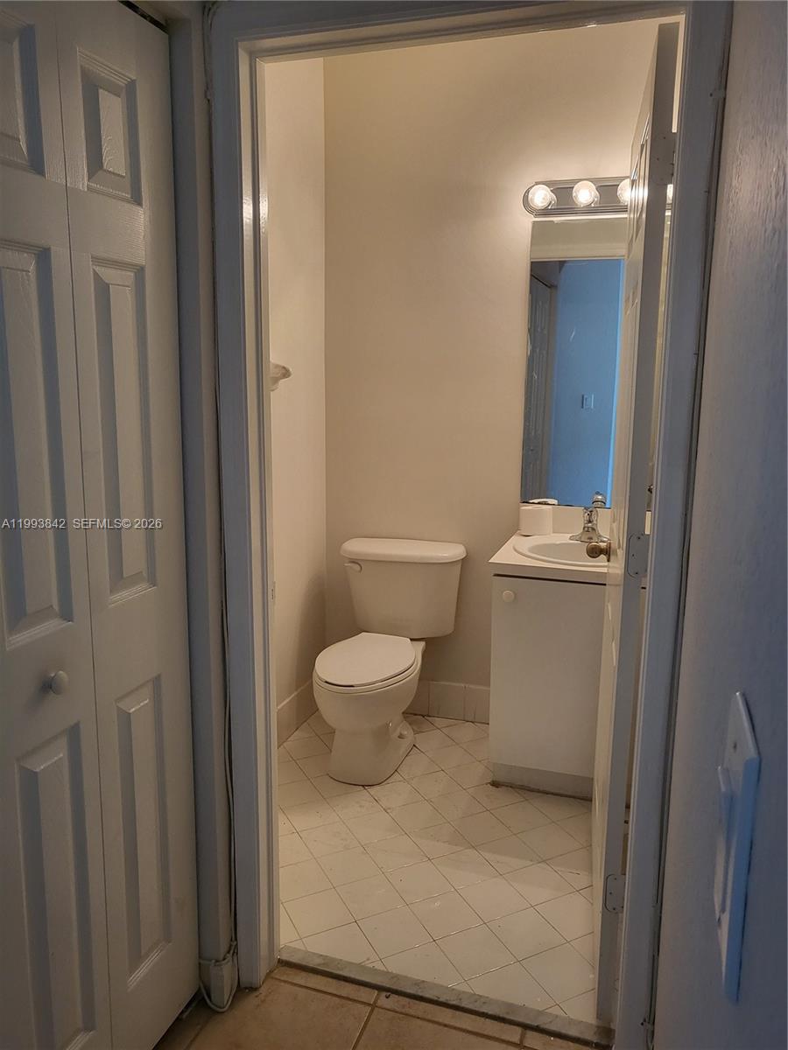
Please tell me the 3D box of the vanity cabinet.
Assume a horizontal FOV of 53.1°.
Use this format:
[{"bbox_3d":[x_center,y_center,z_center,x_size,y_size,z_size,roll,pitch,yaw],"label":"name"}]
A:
[{"bbox_3d":[0.666,0.516,2.811,0.542,0.790,0.550,4,12,19],"label":"vanity cabinet"}]

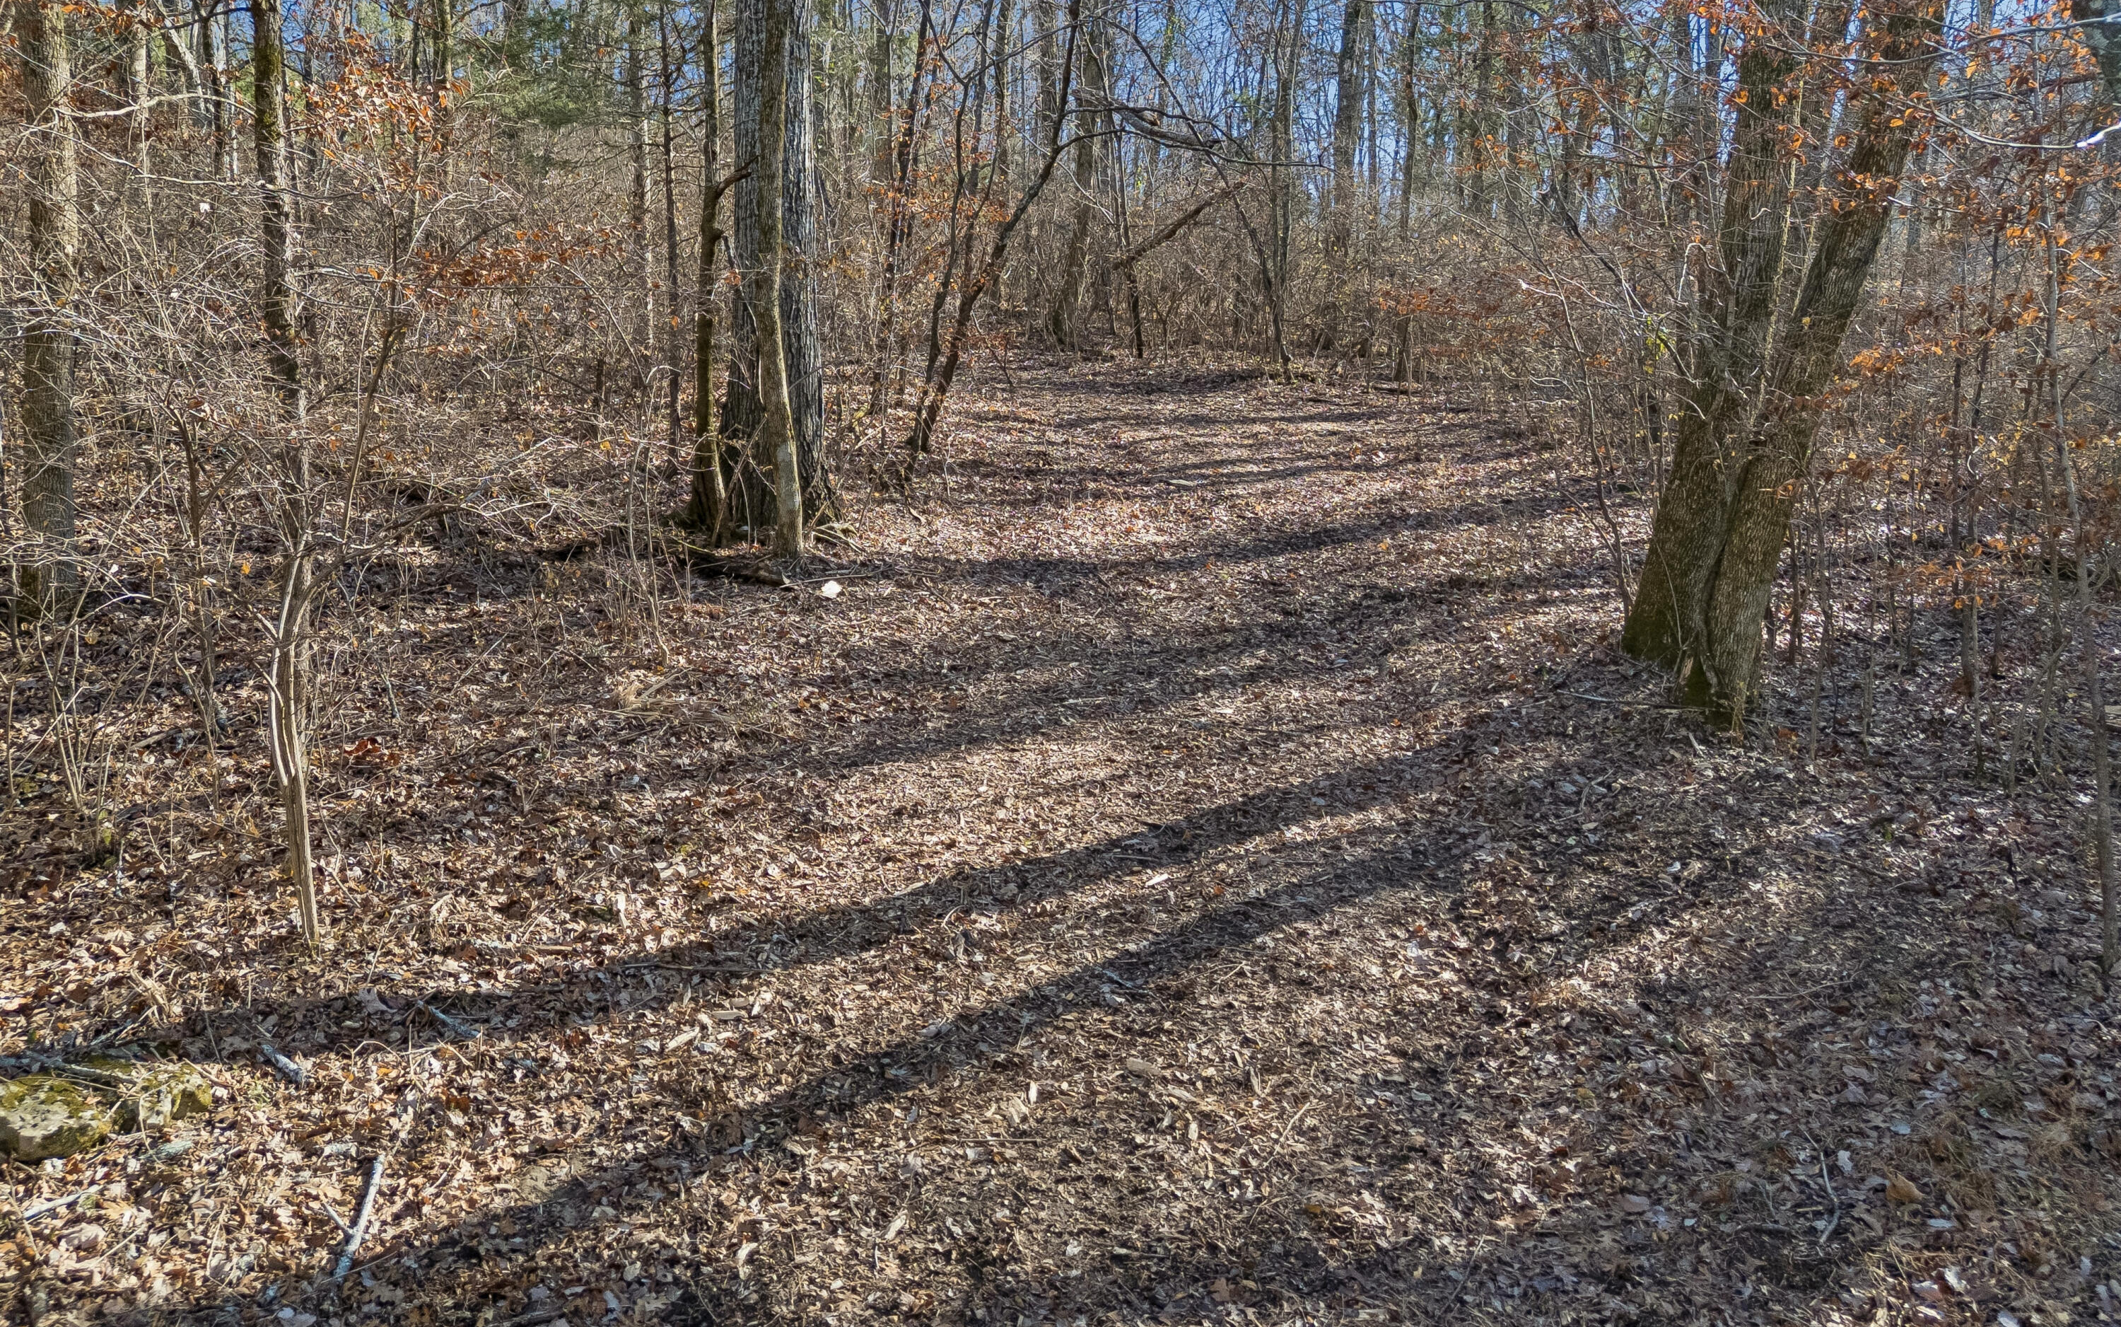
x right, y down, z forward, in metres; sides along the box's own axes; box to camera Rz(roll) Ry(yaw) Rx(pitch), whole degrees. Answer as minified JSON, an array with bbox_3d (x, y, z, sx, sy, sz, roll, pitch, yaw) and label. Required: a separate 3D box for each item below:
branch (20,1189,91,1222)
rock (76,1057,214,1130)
[{"bbox_3d":[-2.556,1.382,3.746,0.030,0.025,0.156,15,22,41],"label":"branch"},{"bbox_3d":[-2.596,1.231,4.163,0.320,0.110,0.200,-10,19,-30],"label":"rock"}]

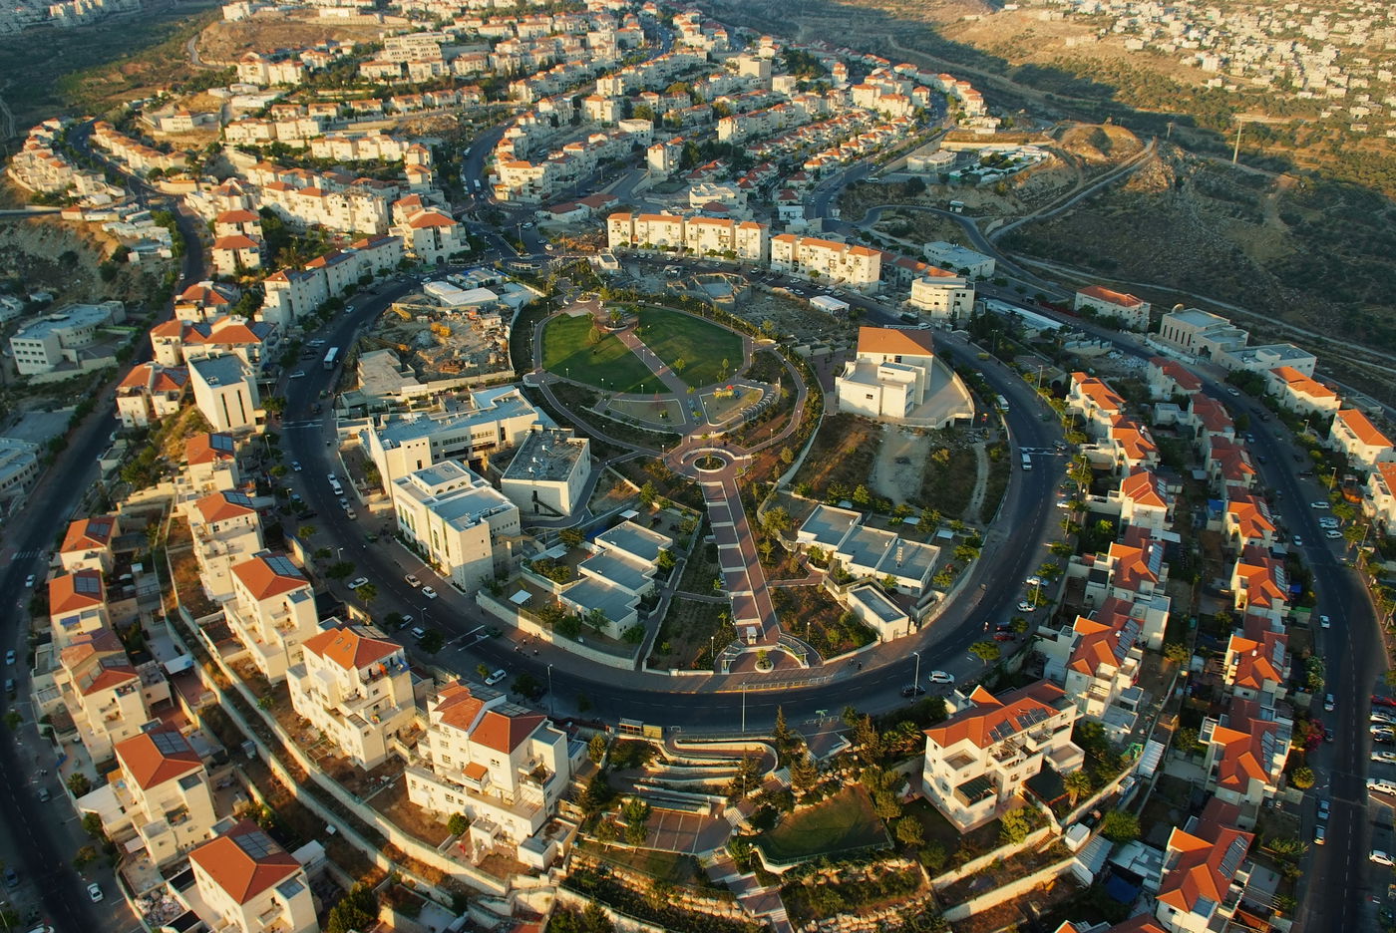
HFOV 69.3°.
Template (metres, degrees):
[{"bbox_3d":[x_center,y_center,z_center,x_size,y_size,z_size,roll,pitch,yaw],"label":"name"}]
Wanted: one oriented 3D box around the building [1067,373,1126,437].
[{"bbox_3d":[110.930,-18.310,283.280,11.000,11.400,26.300,0,25,0],"label":"building"}]

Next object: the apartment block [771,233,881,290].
[{"bbox_3d":[53.920,-87.640,425.560,49.800,15.500,11.500,21,32,38],"label":"apartment block"}]

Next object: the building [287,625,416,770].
[{"bbox_3d":[-64.170,39.130,186.220,27.600,20.000,12.490,21,32,38],"label":"building"}]

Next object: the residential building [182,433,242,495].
[{"bbox_3d":[-118.110,1.740,245.500,12.000,16.200,16.000,-11,27,-22],"label":"residential building"}]

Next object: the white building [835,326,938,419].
[{"bbox_3d":[59.300,-32.020,314.000,26.800,16.300,46.500,6,26,13],"label":"white building"}]

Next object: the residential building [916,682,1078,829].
[{"bbox_3d":[50.630,46.070,168.300,26.190,14.200,14.490,-15,28,-27],"label":"residential building"}]

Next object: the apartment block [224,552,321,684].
[{"bbox_3d":[-87.850,29.190,208.690,13.000,18.500,25.670,-20,31,-36],"label":"apartment block"}]

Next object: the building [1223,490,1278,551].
[{"bbox_3d":[133.540,13.770,244.810,10.500,11.400,26.100,8,26,17],"label":"building"}]

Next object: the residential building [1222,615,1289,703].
[{"bbox_3d":[112.500,38.710,202.570,11.180,9.100,25.170,12,28,24],"label":"residential building"}]

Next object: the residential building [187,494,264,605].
[{"bbox_3d":[-107.730,16.640,231.110,12.900,20.200,18.500,-16,29,-30],"label":"residential building"}]

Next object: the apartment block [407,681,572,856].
[{"bbox_3d":[-34.100,47.940,166.760,25.700,18.300,13.600,12,28,25],"label":"apartment block"}]

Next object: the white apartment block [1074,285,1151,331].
[{"bbox_3d":[160.640,-61.750,392.410,12.500,12.700,23.800,-15,29,-28],"label":"white apartment block"}]

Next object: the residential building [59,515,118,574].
[{"bbox_3d":[-149.530,19.560,249.660,10.550,11.000,17.960,-11,27,-21],"label":"residential building"}]

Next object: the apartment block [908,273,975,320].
[{"bbox_3d":[87.540,-60.680,360.580,21.120,11.400,15.400,1,25,5],"label":"apartment block"}]

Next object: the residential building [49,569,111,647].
[{"bbox_3d":[-141.660,34.880,231.680,11.500,17.200,19.000,-14,28,-27],"label":"residential building"}]

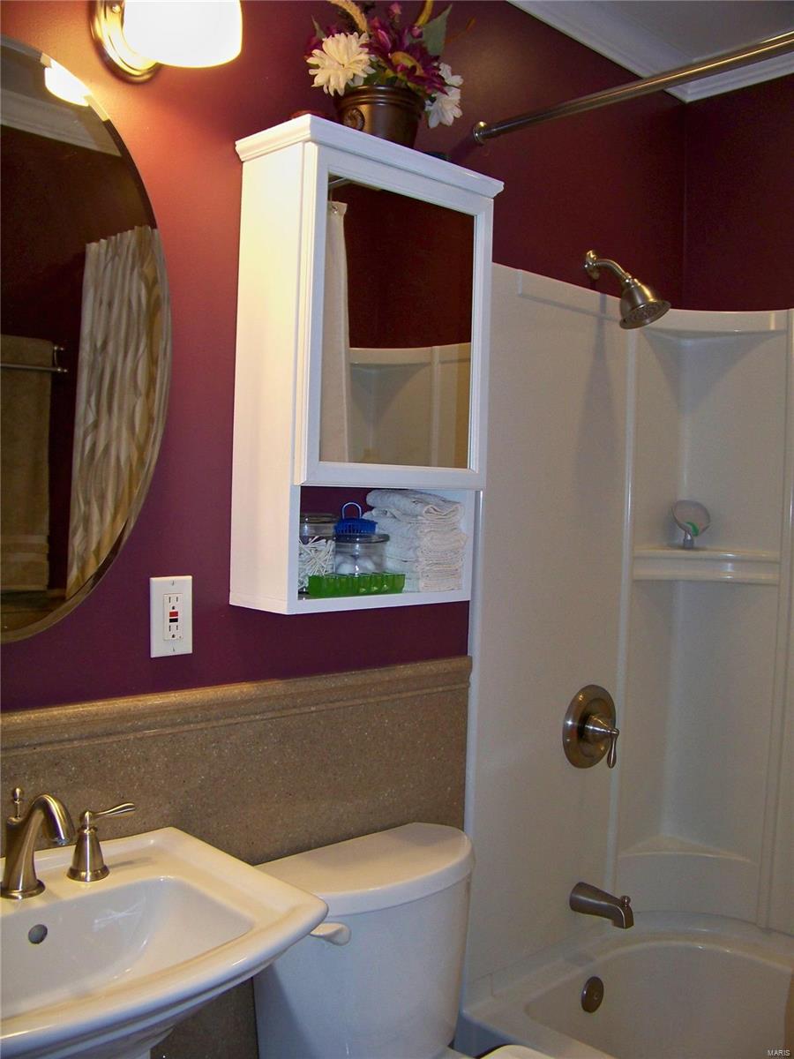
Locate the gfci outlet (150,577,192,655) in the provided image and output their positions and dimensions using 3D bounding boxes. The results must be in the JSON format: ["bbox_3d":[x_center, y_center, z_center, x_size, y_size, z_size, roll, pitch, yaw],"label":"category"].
[{"bbox_3d":[-0.331,0.128,1.485,0.070,0.114,0.009,0,3,-43],"label":"gfci outlet"}]

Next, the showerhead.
[{"bbox_3d":[0.461,-0.495,2.050,0.101,0.165,0.194,0,3,-43],"label":"showerhead"}]

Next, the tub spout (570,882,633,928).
[{"bbox_3d":[0.426,0.786,2.119,0.059,0.075,0.149,0,3,-43],"label":"tub spout"}]

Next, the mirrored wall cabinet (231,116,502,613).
[{"bbox_3d":[-0.044,-0.230,1.610,0.405,0.698,0.179,0,3,-43],"label":"mirrored wall cabinet"}]

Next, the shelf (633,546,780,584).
[{"bbox_3d":[0.693,0.081,2.298,0.308,0.075,0.157,2,2,5],"label":"shelf"}]

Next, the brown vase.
[{"bbox_3d":[-0.030,-0.629,1.604,0.143,0.105,0.143,2,2,0],"label":"brown vase"}]

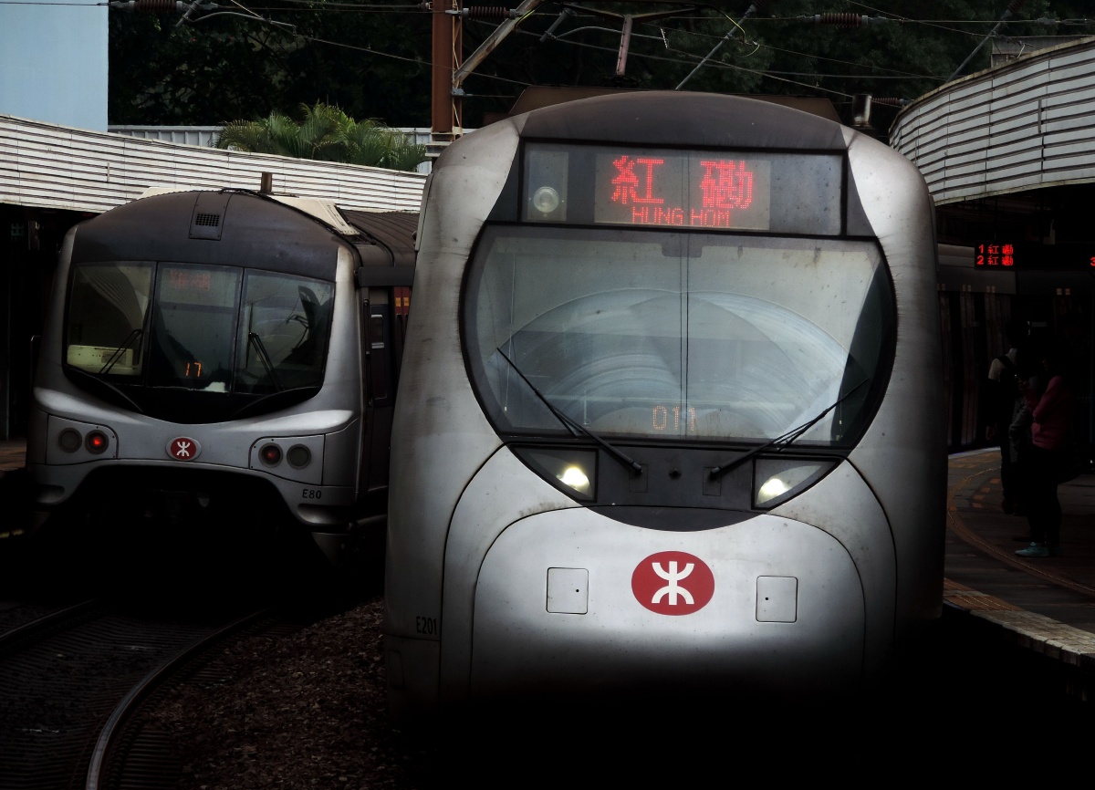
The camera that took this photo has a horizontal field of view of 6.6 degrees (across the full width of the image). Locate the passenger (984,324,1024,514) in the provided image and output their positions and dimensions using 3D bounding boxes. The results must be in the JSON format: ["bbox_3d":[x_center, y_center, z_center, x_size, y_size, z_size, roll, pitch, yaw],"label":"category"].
[{"bbox_3d":[4.123,0.195,84.500,0.500,1.710,0.360,0,0,-18],"label":"passenger"}]

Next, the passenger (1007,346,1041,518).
[{"bbox_3d":[3.826,0.347,76.000,0.340,1.560,0.460,0,0,9],"label":"passenger"}]

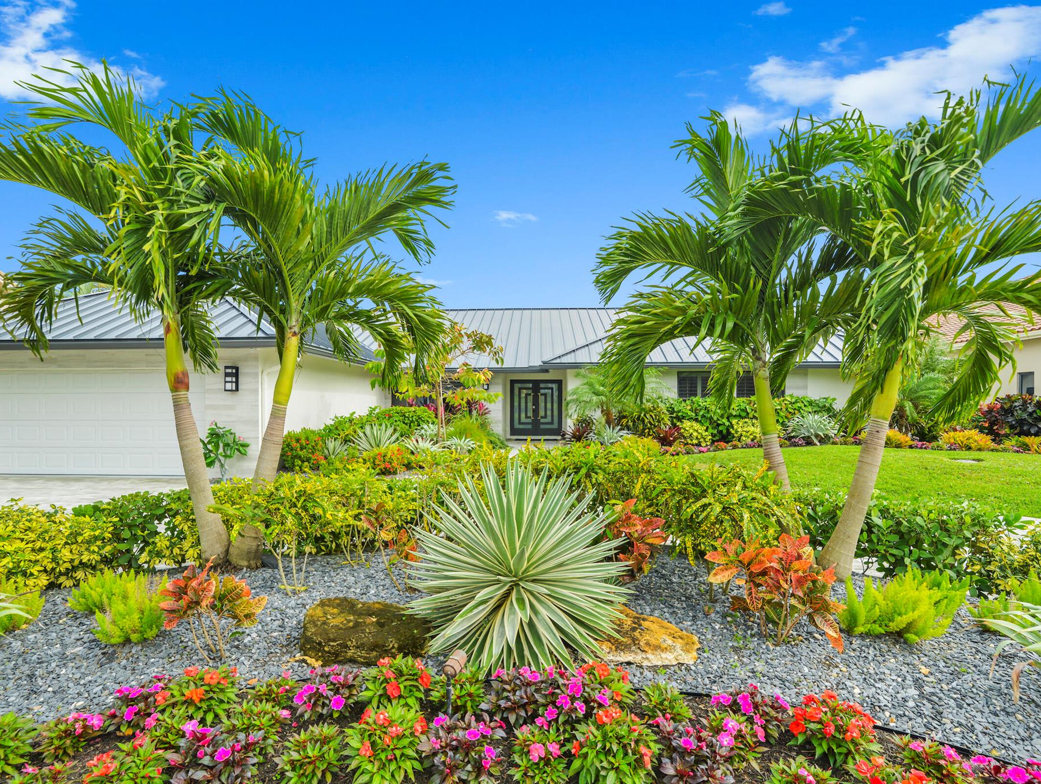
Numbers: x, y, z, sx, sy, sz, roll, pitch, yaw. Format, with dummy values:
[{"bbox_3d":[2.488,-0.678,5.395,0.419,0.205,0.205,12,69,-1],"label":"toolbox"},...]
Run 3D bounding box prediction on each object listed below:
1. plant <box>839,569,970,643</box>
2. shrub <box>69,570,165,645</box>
[{"bbox_3d":[2.446,1.349,3.360,0.683,0.366,0.628,0,-1,36],"label":"plant"},{"bbox_3d":[-2.556,1.342,3.330,0.486,0.381,0.534,0,-1,-38],"label":"shrub"}]

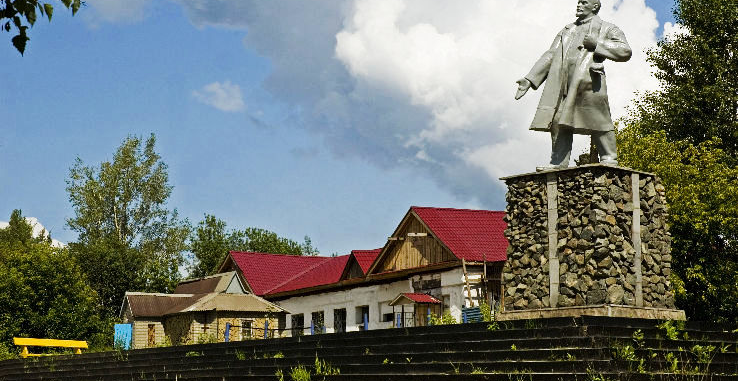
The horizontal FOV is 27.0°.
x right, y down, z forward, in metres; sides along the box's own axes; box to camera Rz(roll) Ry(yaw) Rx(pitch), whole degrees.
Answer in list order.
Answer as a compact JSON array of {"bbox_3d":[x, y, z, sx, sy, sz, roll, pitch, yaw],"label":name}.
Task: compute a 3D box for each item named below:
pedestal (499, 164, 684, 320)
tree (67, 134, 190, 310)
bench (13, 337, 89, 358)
[{"bbox_3d":[3.210,0.899,22.082,1.930,2.140,1.930,-8,-11,44],"label":"pedestal"},{"bbox_3d":[-13.151,3.809,83.251,6.700,13.400,6.300,0,-8,0],"label":"tree"},{"bbox_3d":[-8.455,4.314,40.792,2.150,0.800,0.600,7,-10,-42],"label":"bench"}]

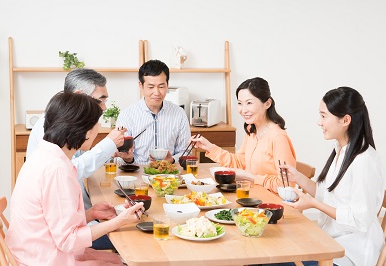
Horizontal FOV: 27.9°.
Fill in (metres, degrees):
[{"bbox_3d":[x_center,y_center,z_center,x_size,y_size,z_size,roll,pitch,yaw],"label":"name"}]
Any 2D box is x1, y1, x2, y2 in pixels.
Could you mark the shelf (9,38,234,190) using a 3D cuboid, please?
[{"bbox_3d":[-0.517,0.005,5.814,1.671,1.385,0.370,-1,10,-16],"label":"shelf"}]

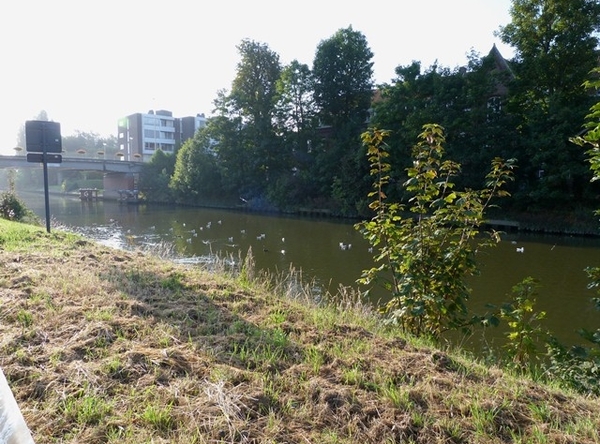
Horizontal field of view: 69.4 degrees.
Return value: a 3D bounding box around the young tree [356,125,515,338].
[{"bbox_3d":[1.657,0.116,5.300,1.750,2.500,1.600,0,6,0],"label":"young tree"}]

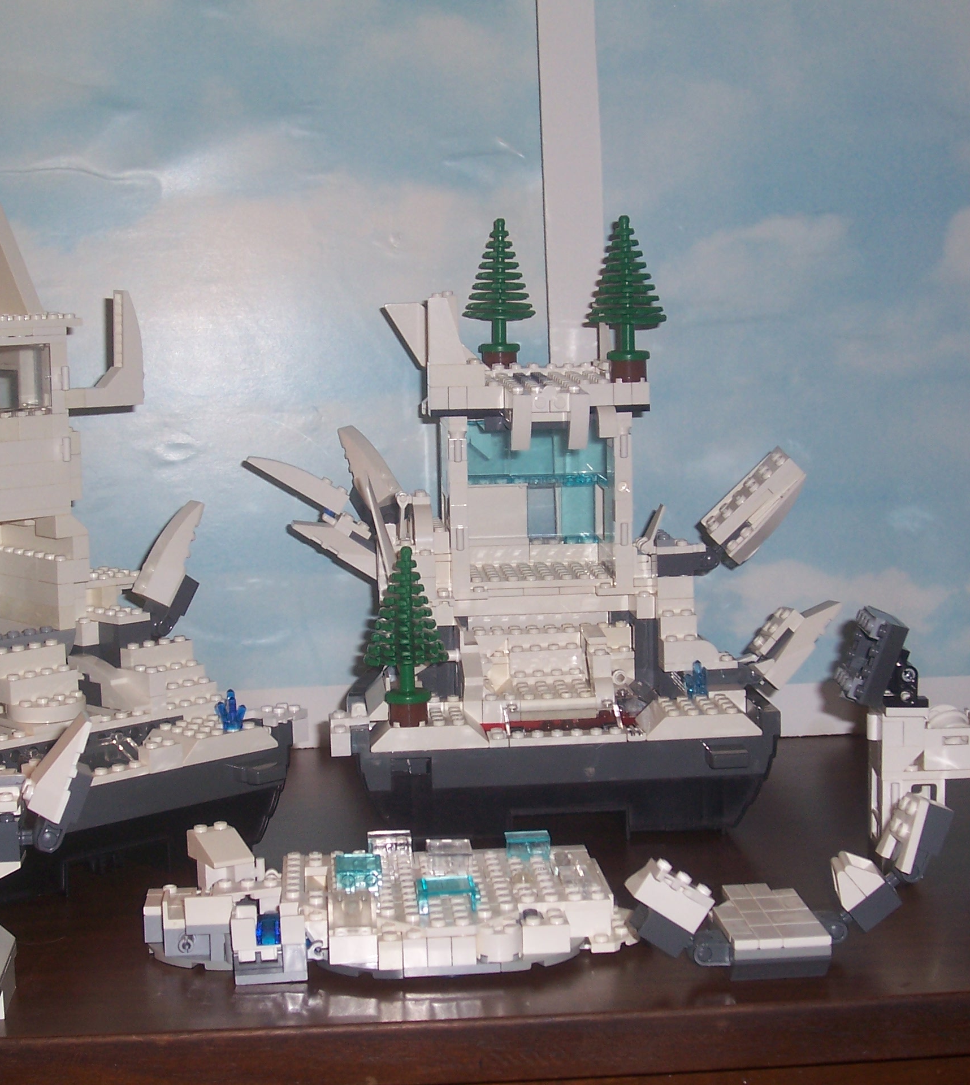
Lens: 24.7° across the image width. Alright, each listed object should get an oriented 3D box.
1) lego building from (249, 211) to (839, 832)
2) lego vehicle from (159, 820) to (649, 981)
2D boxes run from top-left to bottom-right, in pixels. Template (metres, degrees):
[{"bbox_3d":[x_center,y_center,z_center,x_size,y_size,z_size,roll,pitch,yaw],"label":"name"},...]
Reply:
[{"bbox_3d":[0.028,-0.015,0.963,0.262,0.252,0.168,-2,8,-4],"label":"lego building"},{"bbox_3d":[-0.035,0.117,0.772,0.166,0.046,0.096,-2,8,-5],"label":"lego vehicle"}]

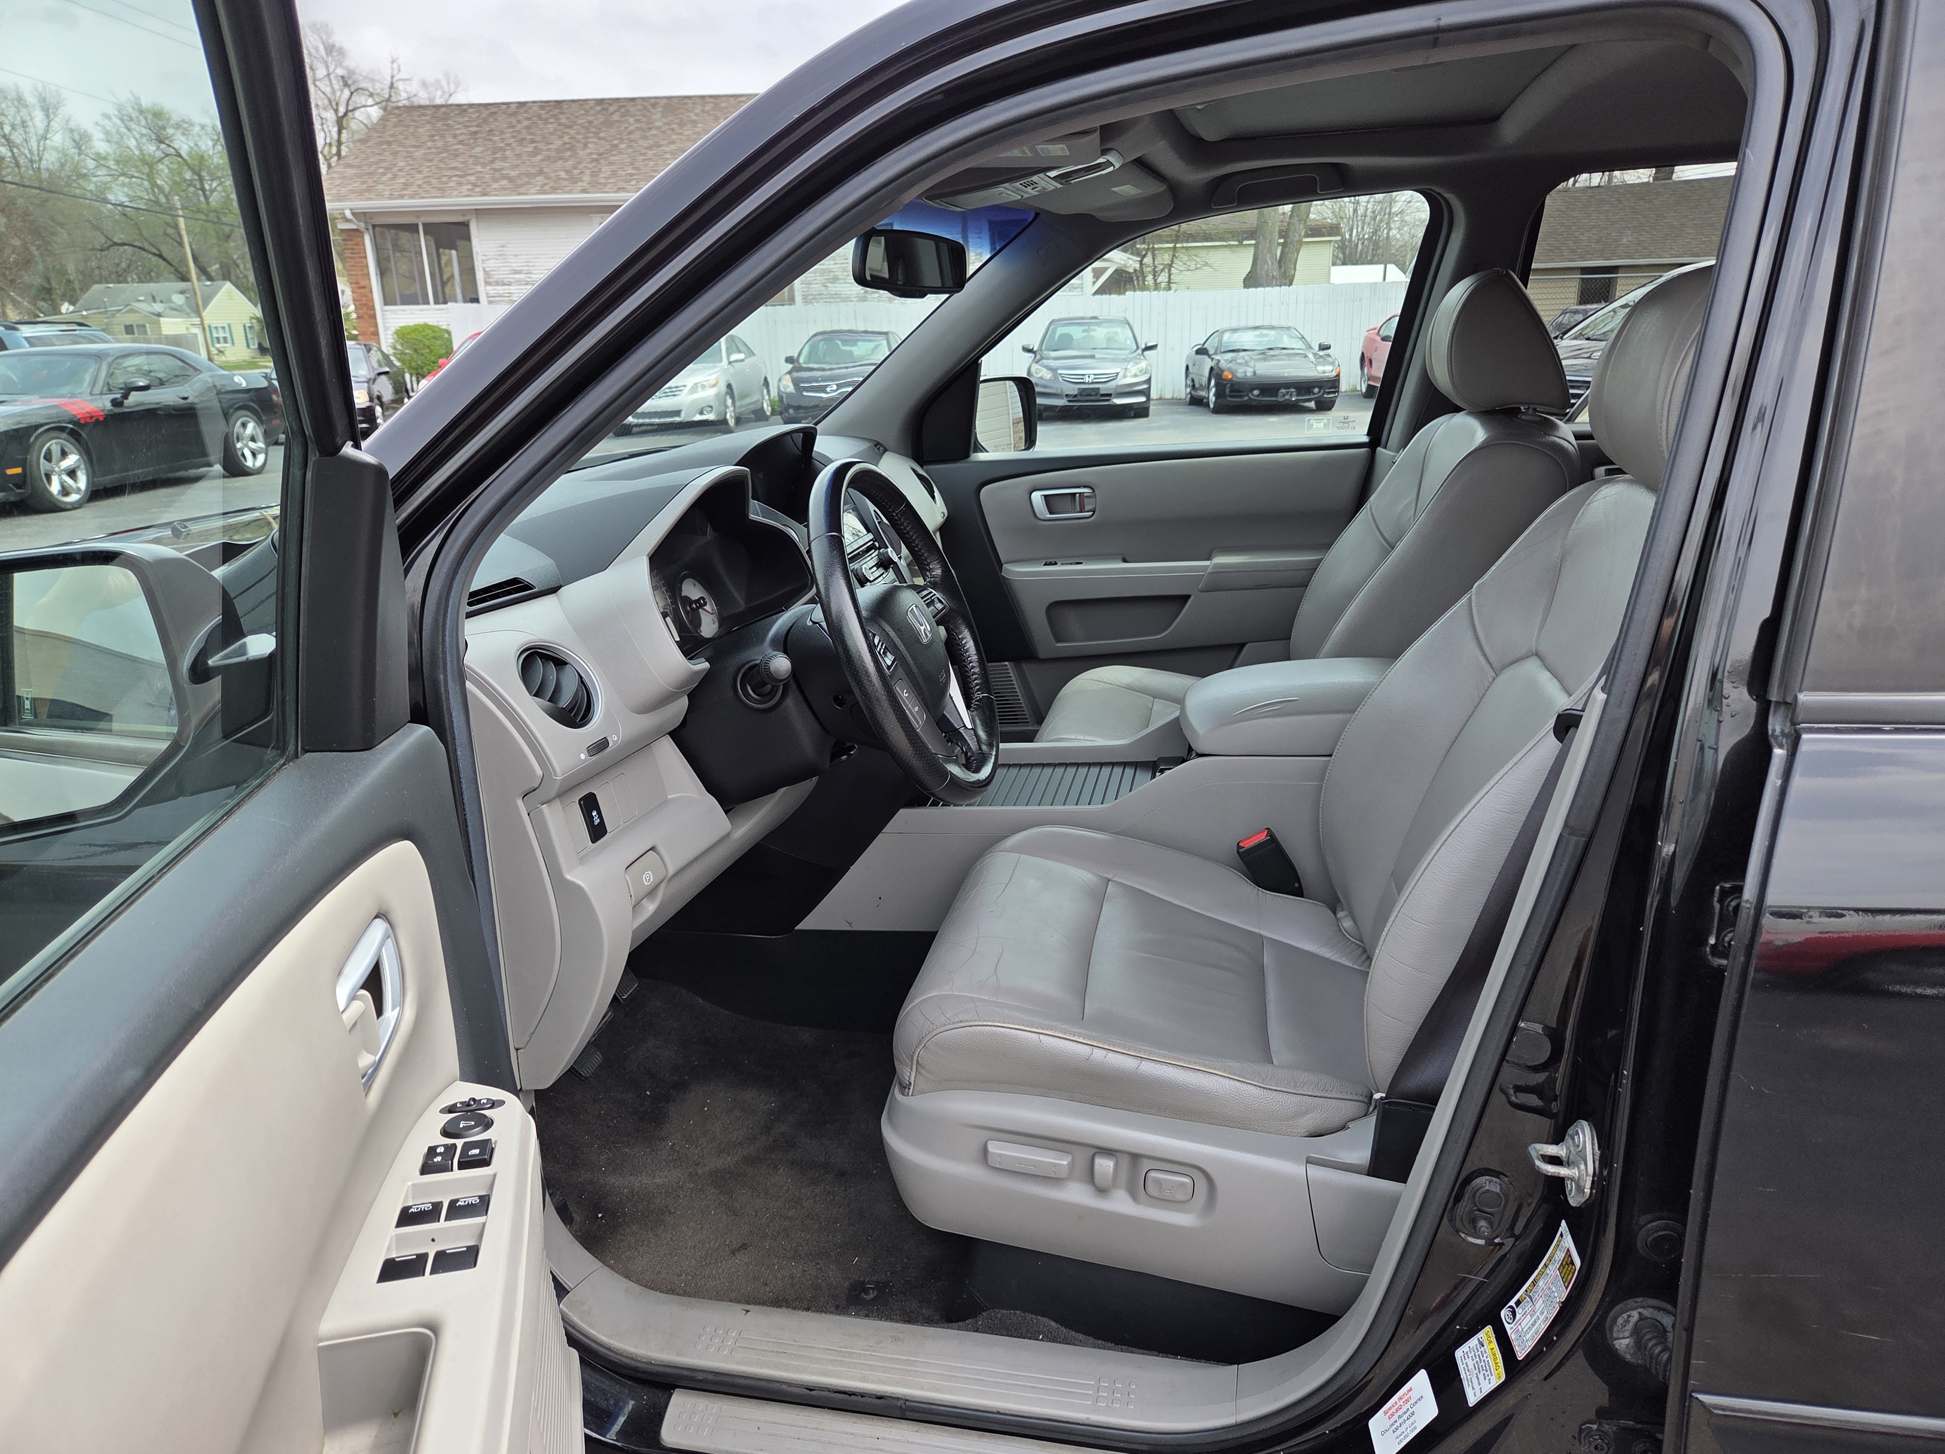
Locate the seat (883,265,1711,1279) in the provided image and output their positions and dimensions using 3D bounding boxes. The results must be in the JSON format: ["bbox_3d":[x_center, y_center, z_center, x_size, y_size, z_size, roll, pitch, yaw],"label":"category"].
[{"bbox_3d":[0.353,0.035,1.343,0.820,0.980,0.550,2,18,11],"label":"seat"}]

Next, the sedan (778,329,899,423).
[{"bbox_3d":[-1.850,-5.640,20.750,1.790,1.460,4.780,0,17,5],"label":"sedan"}]

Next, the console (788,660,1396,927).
[{"bbox_3d":[0.226,0.081,1.781,0.920,0.380,0.300,2,18,11],"label":"console"}]

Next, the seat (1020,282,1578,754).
[{"bbox_3d":[0.480,-0.182,2.034,0.800,0.980,0.550,2,18,11],"label":"seat"}]

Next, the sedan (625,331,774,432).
[{"bbox_3d":[-4.190,-5.300,19.620,1.820,1.465,4.810,-1,17,2],"label":"sedan"}]

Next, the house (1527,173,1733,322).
[{"bbox_3d":[16.993,-10.922,31.016,10.500,4.500,8.200,7,19,24],"label":"house"}]

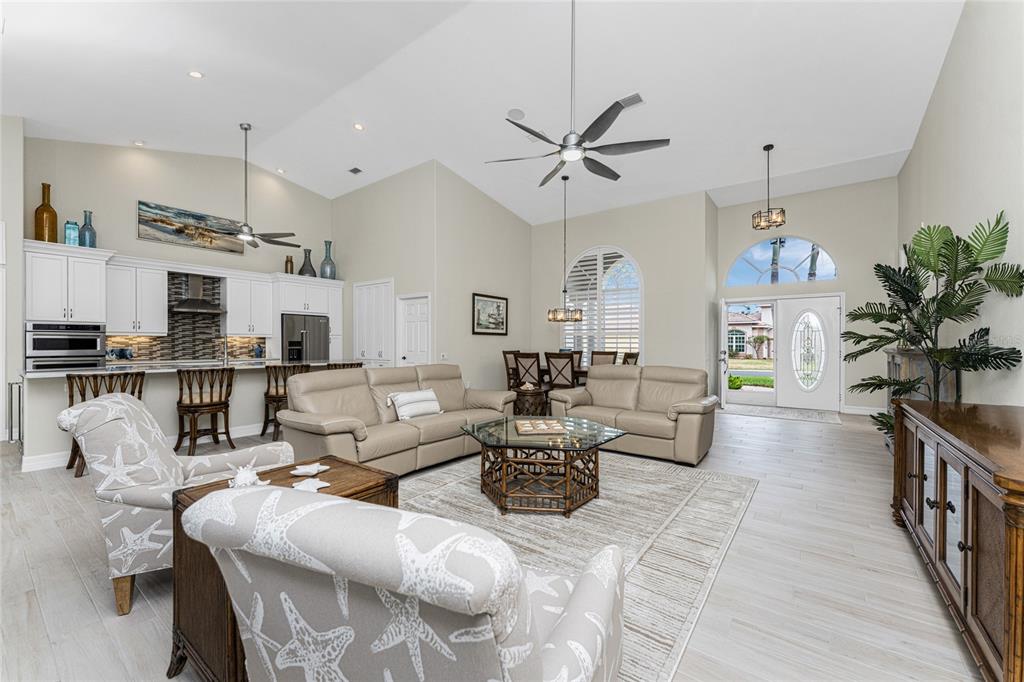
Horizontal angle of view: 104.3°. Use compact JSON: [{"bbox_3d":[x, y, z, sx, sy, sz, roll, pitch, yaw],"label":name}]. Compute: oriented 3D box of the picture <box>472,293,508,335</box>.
[{"bbox_3d":[-0.412,-0.512,8.160,0.040,0.800,1.120,0,0,37],"label":"picture"}]

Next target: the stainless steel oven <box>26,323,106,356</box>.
[{"bbox_3d":[-6.335,0.003,5.682,0.580,0.460,0.750,0,0,37],"label":"stainless steel oven"}]

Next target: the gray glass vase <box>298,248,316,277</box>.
[{"bbox_3d":[-4.106,-1.567,8.000,0.360,0.575,0.360,0,0,37],"label":"gray glass vase"}]

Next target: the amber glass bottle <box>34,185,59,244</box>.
[{"bbox_3d":[-6.353,-1.735,5.435,0.198,0.837,0.198,0,0,37],"label":"amber glass bottle"}]

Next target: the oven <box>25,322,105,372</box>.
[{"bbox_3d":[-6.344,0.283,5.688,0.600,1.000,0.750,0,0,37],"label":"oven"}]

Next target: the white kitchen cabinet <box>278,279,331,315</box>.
[{"bbox_3d":[-4.207,-0.835,7.905,0.600,0.610,0.960,0,0,37],"label":"white kitchen cabinet"}]

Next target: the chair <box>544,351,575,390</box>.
[{"bbox_3d":[0.878,0.719,6.223,0.500,1.070,0.600,0,0,37],"label":"chair"}]

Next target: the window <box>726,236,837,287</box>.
[{"bbox_3d":[5.186,-1.555,7.738,1.770,0.900,0.120,0,0,37],"label":"window"}]

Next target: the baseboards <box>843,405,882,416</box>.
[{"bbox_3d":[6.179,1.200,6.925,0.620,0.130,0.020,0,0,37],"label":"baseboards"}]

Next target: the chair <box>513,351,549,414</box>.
[{"bbox_3d":[0.393,0.735,6.695,0.490,1.060,0.620,0,0,37],"label":"chair"}]

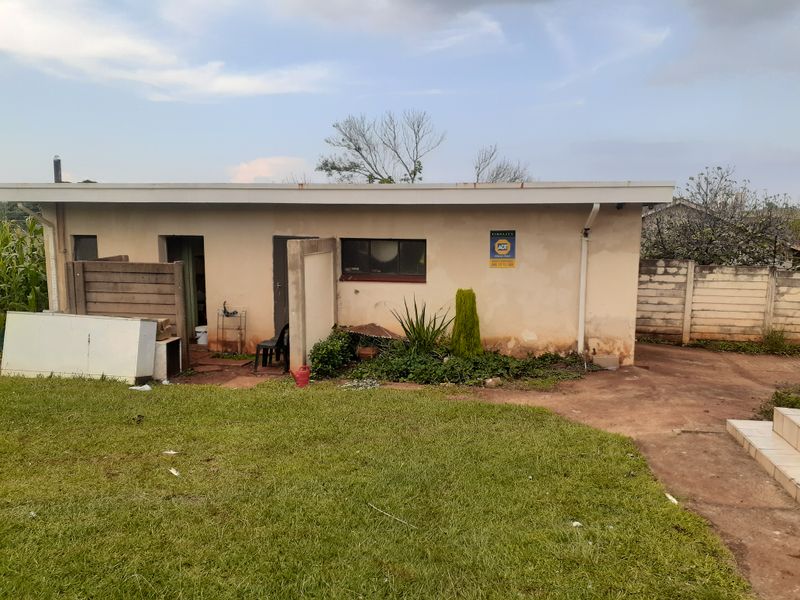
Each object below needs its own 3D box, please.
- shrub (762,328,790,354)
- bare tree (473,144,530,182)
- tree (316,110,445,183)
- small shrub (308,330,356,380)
[{"bbox_3d":[6.893,0.726,11.424,0.490,0.420,0.460,0,8,0],"label":"shrub"},{"bbox_3d":[4.265,-3.811,26.223,2.600,5.320,2.500,0,8,0],"label":"bare tree"},{"bbox_3d":[-0.703,-3.699,22.506,4.600,6.080,4.400,0,8,0],"label":"tree"},{"bbox_3d":[-1.060,0.779,9.801,0.740,0.670,0.740,0,8,0],"label":"small shrub"}]

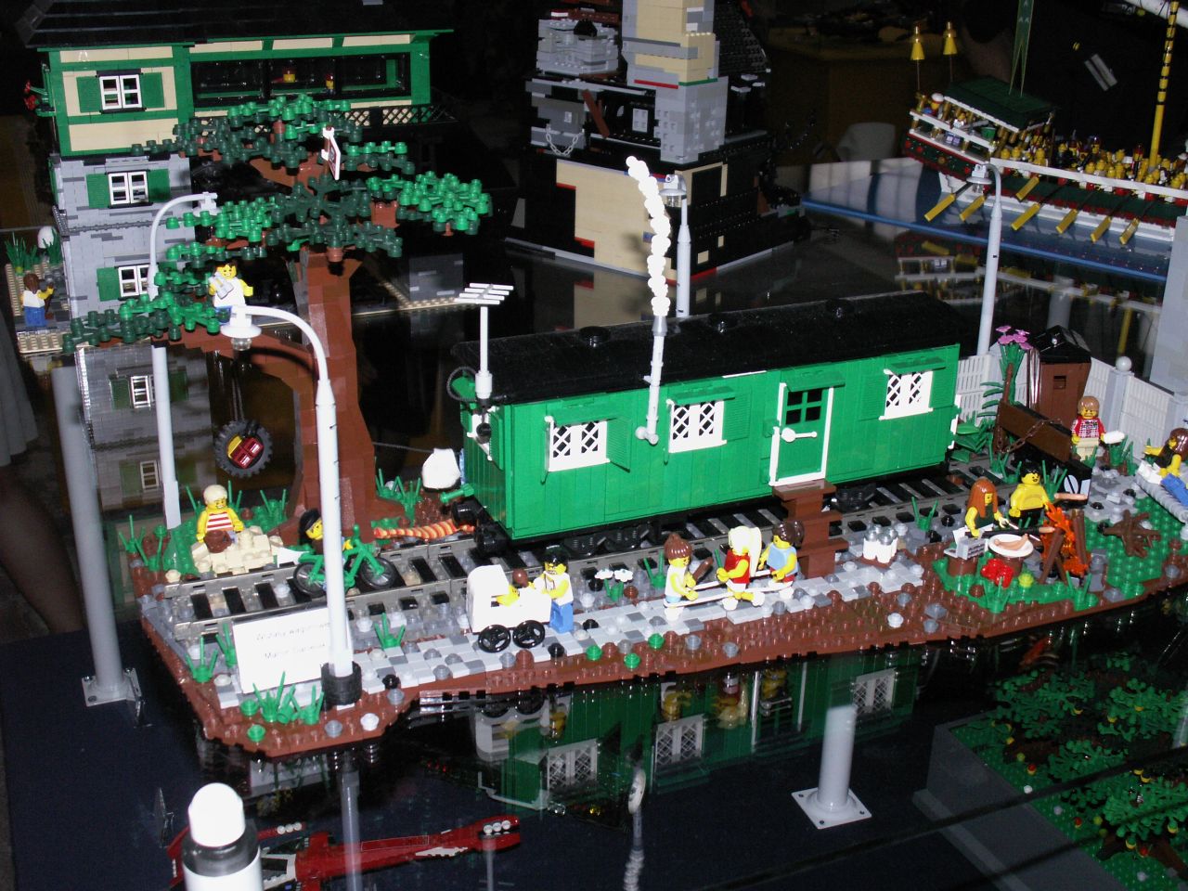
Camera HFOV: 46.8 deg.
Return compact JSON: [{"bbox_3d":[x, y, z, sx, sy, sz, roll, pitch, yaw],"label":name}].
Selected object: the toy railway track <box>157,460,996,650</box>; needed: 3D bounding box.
[{"bbox_3d":[0.026,0.050,0.750,0.504,0.010,0.064,-8,26,-20],"label":"toy railway track"}]

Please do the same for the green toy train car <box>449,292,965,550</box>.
[{"bbox_3d":[0.063,-0.014,0.737,0.278,0.119,0.067,-8,26,-20],"label":"green toy train car"}]

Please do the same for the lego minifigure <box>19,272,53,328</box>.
[{"bbox_3d":[-0.438,-0.113,1.077,0.025,0.043,0.017,10,25,18],"label":"lego minifigure"}]

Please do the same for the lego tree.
[{"bbox_3d":[-0.157,-0.054,0.702,0.210,0.236,0.170,-8,26,-20],"label":"lego tree"}]

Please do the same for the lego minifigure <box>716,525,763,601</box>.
[{"bbox_3d":[0.074,0.061,0.687,0.022,0.045,0.025,-9,26,-23],"label":"lego minifigure"}]

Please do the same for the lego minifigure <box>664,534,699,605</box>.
[{"bbox_3d":[0.041,0.065,0.677,0.018,0.045,0.024,-4,24,-11],"label":"lego minifigure"}]

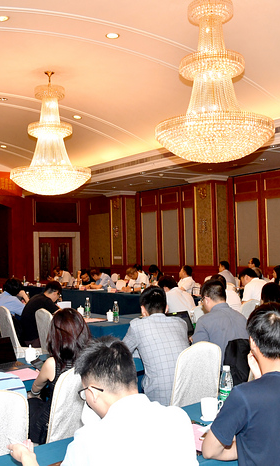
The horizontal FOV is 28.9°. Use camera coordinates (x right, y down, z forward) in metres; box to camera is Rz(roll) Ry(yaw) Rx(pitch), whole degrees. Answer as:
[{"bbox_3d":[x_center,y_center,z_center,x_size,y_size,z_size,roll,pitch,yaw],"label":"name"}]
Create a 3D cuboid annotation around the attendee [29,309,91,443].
[{"bbox_3d":[-0.584,1.026,3.163,0.470,1.220,0.740,0,-2,-38],"label":"attendee"}]

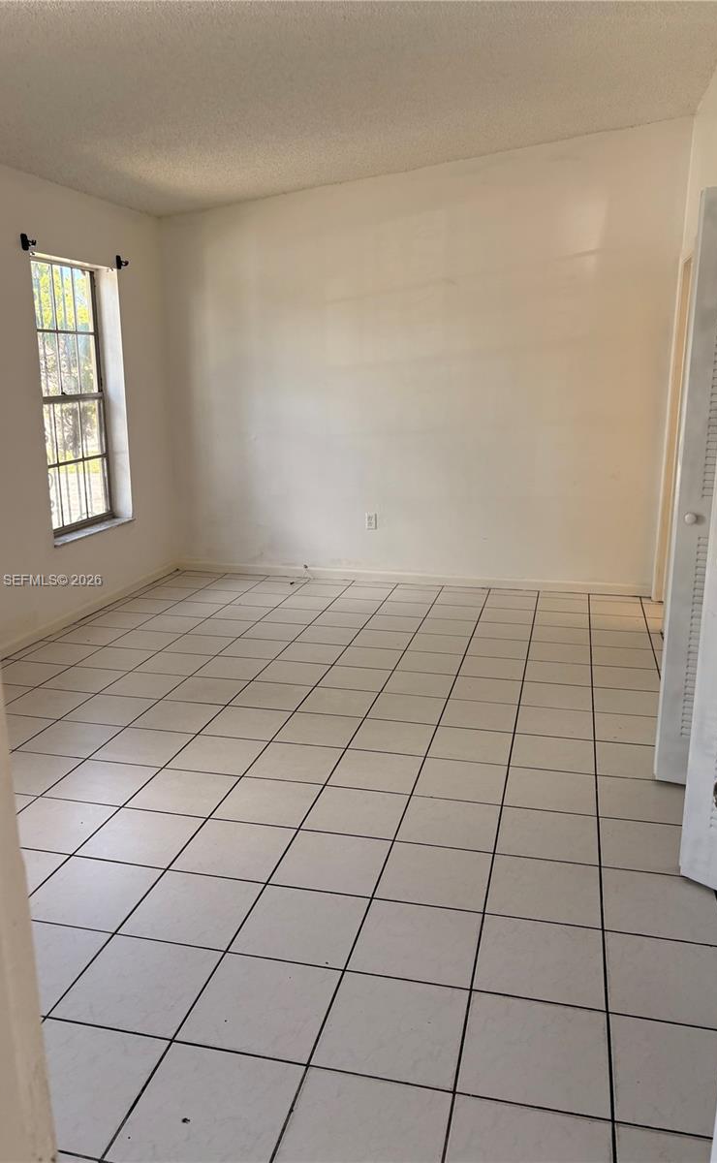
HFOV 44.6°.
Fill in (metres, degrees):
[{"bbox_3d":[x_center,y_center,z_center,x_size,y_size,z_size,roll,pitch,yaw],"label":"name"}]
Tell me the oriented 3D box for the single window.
[{"bbox_3d":[-1.783,-1.113,5.364,0.100,1.580,0.910,3,14,13],"label":"single window"}]

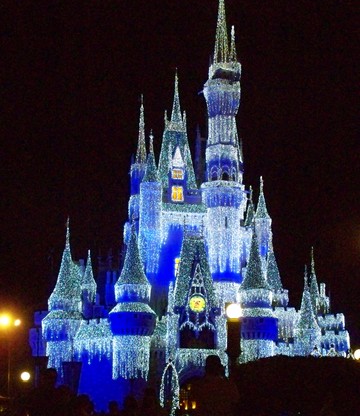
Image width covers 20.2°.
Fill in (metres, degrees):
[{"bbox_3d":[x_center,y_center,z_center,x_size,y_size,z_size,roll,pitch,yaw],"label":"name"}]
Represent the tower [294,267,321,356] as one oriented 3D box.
[{"bbox_3d":[11.868,9.909,94.227,2.420,9.240,2.420,1,-13,-6],"label":"tower"}]

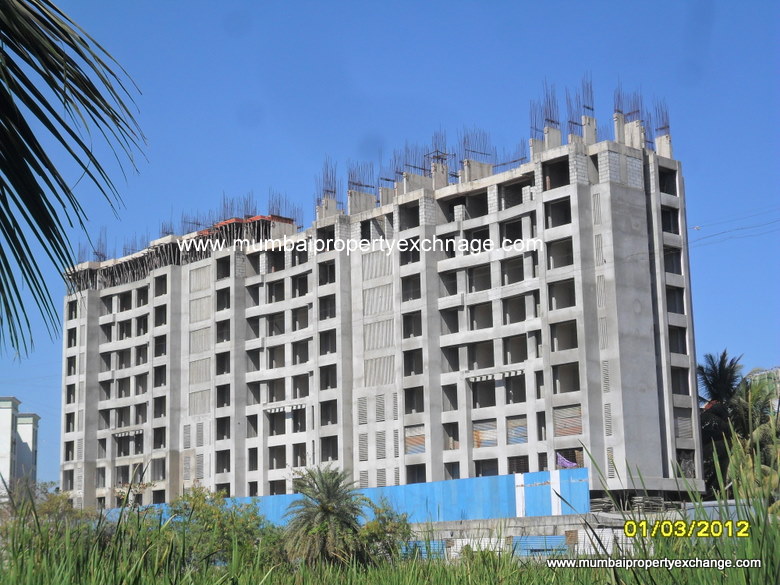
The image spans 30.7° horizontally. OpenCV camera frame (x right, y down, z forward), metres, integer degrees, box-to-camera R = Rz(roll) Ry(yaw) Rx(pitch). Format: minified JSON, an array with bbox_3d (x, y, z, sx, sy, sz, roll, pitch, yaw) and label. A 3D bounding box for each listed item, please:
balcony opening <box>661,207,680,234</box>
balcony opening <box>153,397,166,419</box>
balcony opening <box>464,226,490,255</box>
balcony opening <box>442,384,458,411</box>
[{"bbox_3d":[20.775,-5.306,105.636,2.077,1.992,0.300,9,-15,-42],"label":"balcony opening"},{"bbox_3d":[-21.475,10.923,134.518,0.700,1.931,1.971,9,-15,-42],"label":"balcony opening"},{"bbox_3d":[6.935,-3.881,108.986,0.800,2.075,2.745,9,-15,-42],"label":"balcony opening"},{"bbox_3d":[4.876,8.276,110.780,0.500,2.040,1.630,9,-15,-43],"label":"balcony opening"}]

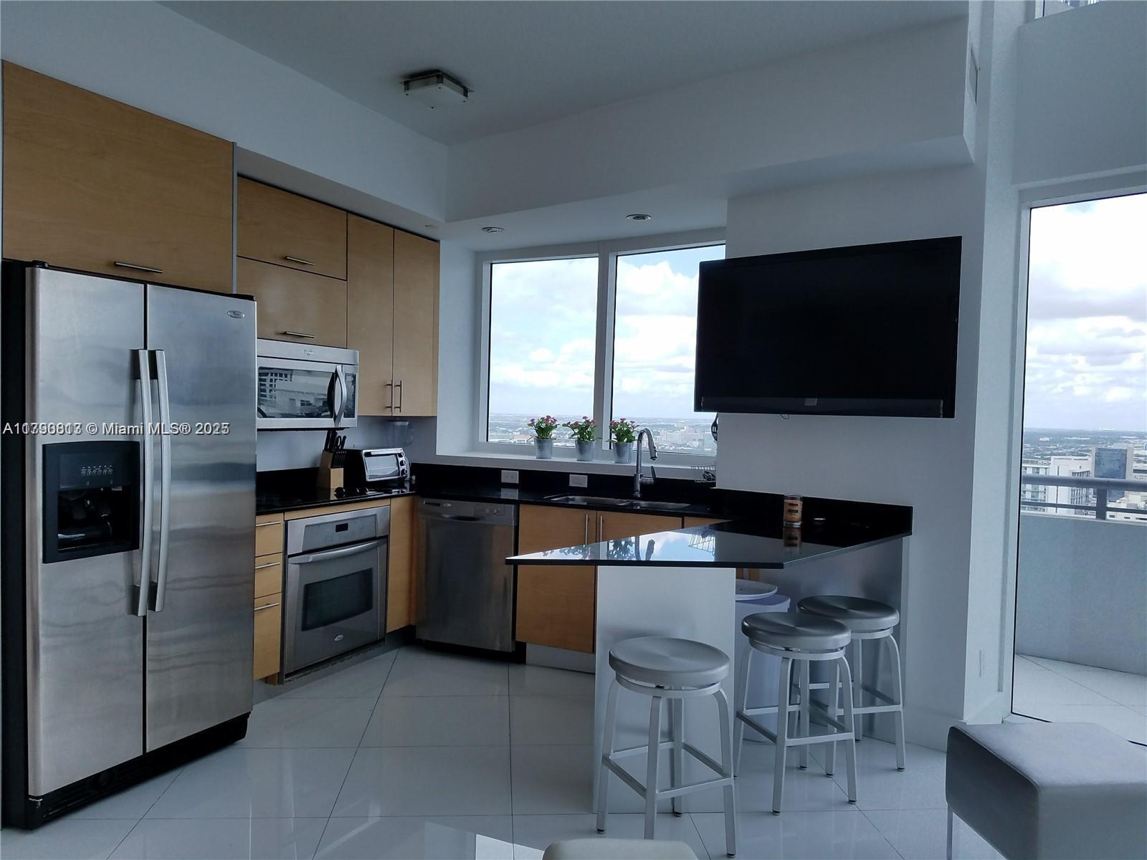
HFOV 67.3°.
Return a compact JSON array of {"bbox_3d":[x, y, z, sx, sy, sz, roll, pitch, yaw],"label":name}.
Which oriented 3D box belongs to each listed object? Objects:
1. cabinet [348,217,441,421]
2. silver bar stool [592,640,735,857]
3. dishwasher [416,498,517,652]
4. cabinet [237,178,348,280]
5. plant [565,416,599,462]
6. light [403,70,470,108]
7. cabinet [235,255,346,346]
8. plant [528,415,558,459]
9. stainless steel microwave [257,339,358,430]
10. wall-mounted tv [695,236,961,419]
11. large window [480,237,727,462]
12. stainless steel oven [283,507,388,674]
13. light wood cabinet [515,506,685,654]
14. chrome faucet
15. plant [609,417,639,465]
[{"bbox_3d":[-1.206,-0.633,5.145,0.346,1.099,0.904,2,2,24],"label":"cabinet"},{"bbox_3d":[0.295,1.006,2.727,0.376,0.612,0.376,1,1,0],"label":"silver bar stool"},{"bbox_3d":[-0.477,0.779,4.957,0.612,0.792,0.594,2,2,24],"label":"dishwasher"},{"bbox_3d":[-1.543,-1.011,4.450,0.345,0.377,0.757,2,1,26],"label":"cabinet"},{"bbox_3d":[0.049,0.052,5.229,0.199,0.273,0.194,1,1,0],"label":"plant"},{"bbox_3d":[-0.647,-1.595,4.084,0.235,0.070,0.235,2,1,26],"label":"light"},{"bbox_3d":[-1.550,-0.634,4.458,0.345,0.377,0.757,2,1,26],"label":"cabinet"},{"bbox_3d":[-0.189,0.043,5.438,0.190,0.271,0.186,1,1,0],"label":"plant"},{"bbox_3d":[-1.521,-0.224,4.451,0.420,0.420,0.757,2,1,26],"label":"stainless steel microwave"},{"bbox_3d":[1.083,-0.422,3.788,1.174,0.711,0.099,2,2,38],"label":"wall-mounted tv"},{"bbox_3d":[0.158,-0.490,5.363,1.853,1.317,0.119,2,2,33],"label":"large window"},{"bbox_3d":[-1.400,0.771,4.436,0.600,0.730,0.757,2,1,26],"label":"stainless steel oven"},{"bbox_3d":[0.232,0.779,4.651,0.900,0.749,0.594,2,2,24],"label":"light wood cabinet"},{"bbox_3d":[0.422,0.182,4.764,0.104,0.382,0.218,1,2,-22],"label":"chrome faucet"},{"bbox_3d":[0.296,0.064,5.068,0.170,0.262,0.170,1,1,0],"label":"plant"}]

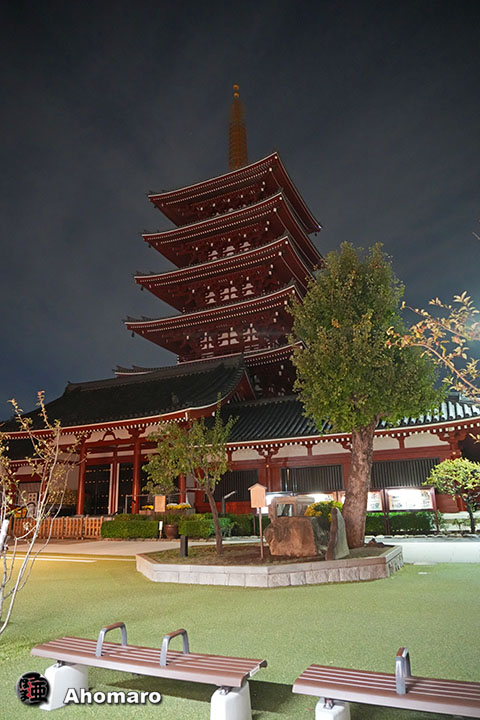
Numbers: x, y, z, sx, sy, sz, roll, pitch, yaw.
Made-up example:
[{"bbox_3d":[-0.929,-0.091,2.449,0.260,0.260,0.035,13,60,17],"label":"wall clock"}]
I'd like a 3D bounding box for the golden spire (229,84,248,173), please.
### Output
[{"bbox_3d":[-0.274,-28.639,62.060,2.200,13.700,2.200,-1,-16,0],"label":"golden spire"}]

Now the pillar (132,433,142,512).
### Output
[{"bbox_3d":[-6.446,7.144,31.307,0.450,4.954,0.450,-1,-16,0],"label":"pillar"}]

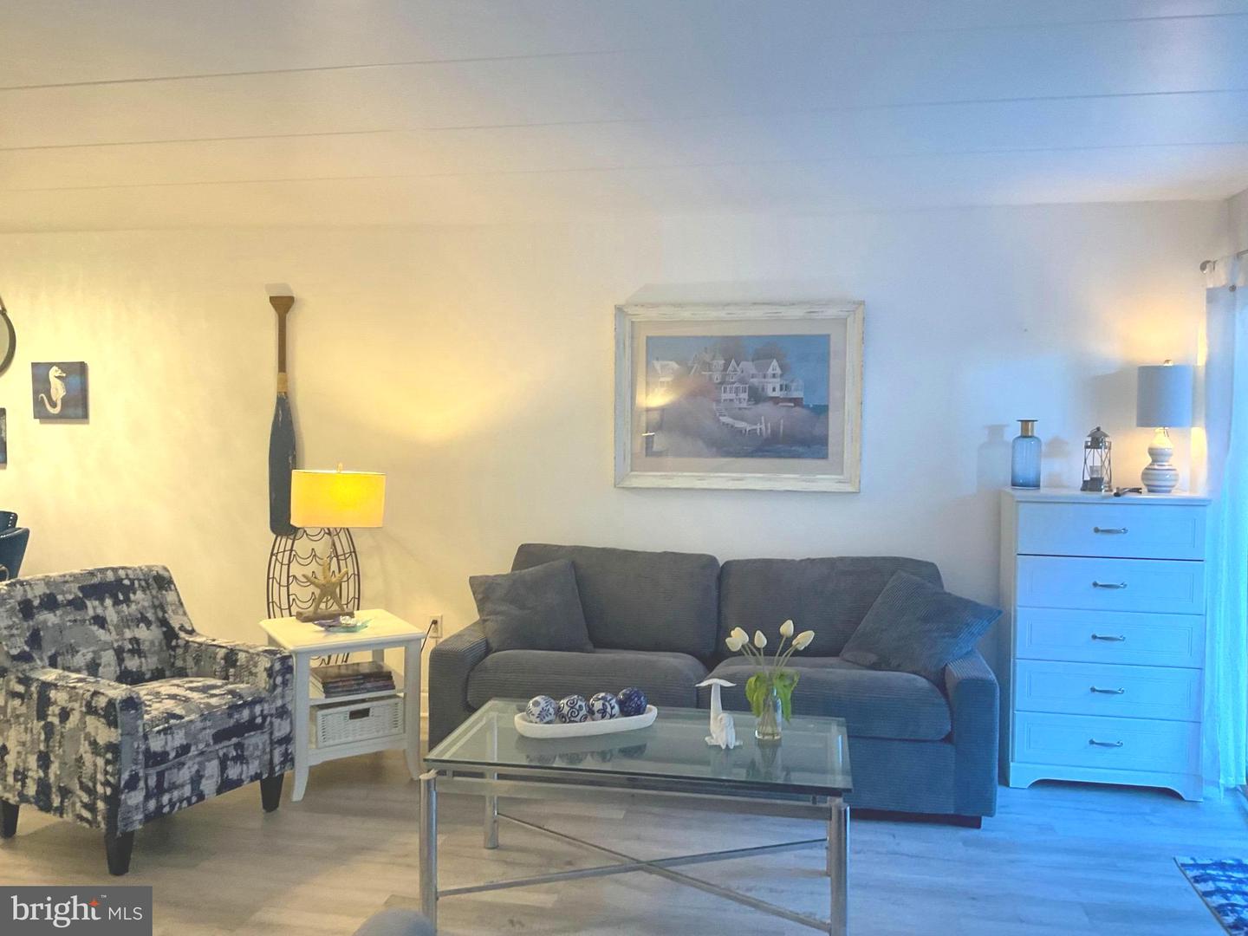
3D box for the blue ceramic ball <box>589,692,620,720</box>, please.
[{"bbox_3d":[-0.063,0.779,3.415,0.098,0.098,0.098,0,3,0],"label":"blue ceramic ball"}]

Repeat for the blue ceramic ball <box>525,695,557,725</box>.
[{"bbox_3d":[-0.259,0.756,3.272,0.099,0.099,0.099,0,2,0],"label":"blue ceramic ball"}]

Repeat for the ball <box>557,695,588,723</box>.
[{"bbox_3d":[-0.164,0.780,3.377,0.098,0.098,0.098,0,3,0],"label":"ball"}]

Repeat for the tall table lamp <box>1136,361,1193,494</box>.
[{"bbox_3d":[2.227,-0.166,4.318,0.232,0.549,0.232,1,2,10],"label":"tall table lamp"}]

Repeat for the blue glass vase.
[{"bbox_3d":[1.708,-0.056,4.440,0.126,0.294,0.126,1,2,10],"label":"blue glass vase"}]

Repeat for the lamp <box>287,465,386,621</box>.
[{"bbox_3d":[-1.268,0.333,4.639,0.389,0.667,0.222,-1,3,-25],"label":"lamp"}]

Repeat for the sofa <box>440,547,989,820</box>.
[{"bbox_3d":[0.369,0.826,4.391,2.151,0.929,0.930,1,2,10],"label":"sofa"}]

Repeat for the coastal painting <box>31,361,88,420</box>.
[{"bbox_3d":[-2.985,-0.407,5.535,0.295,0.297,0.037,1,3,11],"label":"coastal painting"}]

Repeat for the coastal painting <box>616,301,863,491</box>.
[{"bbox_3d":[0.526,-0.331,4.871,1.139,0.865,0.035,1,2,10],"label":"coastal painting"}]

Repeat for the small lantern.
[{"bbox_3d":[1.994,-0.035,4.414,0.126,0.277,0.126,1,3,11],"label":"small lantern"}]

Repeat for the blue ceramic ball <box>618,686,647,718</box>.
[{"bbox_3d":[0.029,0.777,3.463,0.098,0.098,0.098,0,3,0],"label":"blue ceramic ball"}]

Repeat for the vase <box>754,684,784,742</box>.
[{"bbox_3d":[0.458,0.767,3.307,0.089,0.164,0.089,1,3,11],"label":"vase"}]

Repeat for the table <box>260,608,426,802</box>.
[{"bbox_3d":[-1.206,0.976,4.441,0.550,0.603,0.607,-1,3,-30],"label":"table"}]

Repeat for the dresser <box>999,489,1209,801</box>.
[{"bbox_3d":[1.970,0.704,4.369,0.729,1.197,0.414,1,2,10],"label":"dresser"}]

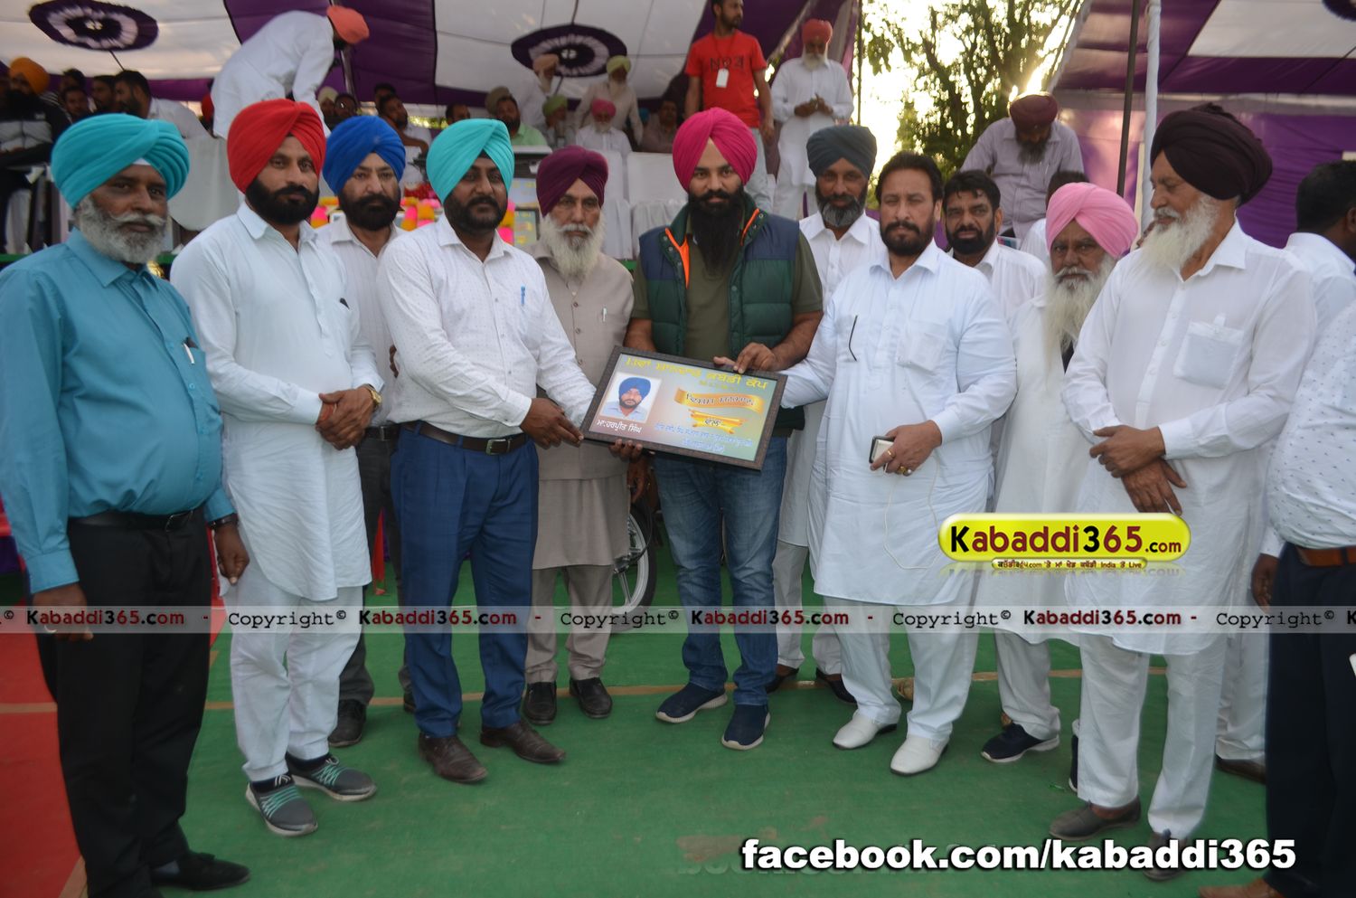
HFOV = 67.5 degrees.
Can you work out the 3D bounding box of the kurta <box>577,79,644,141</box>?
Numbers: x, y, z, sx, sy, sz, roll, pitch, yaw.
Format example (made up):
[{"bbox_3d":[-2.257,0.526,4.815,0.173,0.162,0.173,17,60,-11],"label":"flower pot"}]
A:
[{"bbox_3d":[-0.636,-3.018,9.600,0.580,0.980,0.360,1,11,-2],"label":"kurta"}]

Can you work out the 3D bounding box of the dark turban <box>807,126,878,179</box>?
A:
[{"bbox_3d":[0.518,-0.940,3.210,0.215,0.165,0.250,2,6,9],"label":"dark turban"}]

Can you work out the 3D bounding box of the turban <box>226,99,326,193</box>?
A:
[{"bbox_3d":[-0.983,-0.741,2.481,0.225,0.210,0.260,-7,7,-41],"label":"turban"}]

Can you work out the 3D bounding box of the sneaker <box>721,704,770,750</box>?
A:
[{"bbox_3d":[0.220,0.832,3.153,0.105,0.110,0.285,5,10,24],"label":"sneaker"}]

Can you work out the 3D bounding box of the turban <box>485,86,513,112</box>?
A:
[{"bbox_3d":[-1.469,-2.877,8.400,0.210,0.210,0.250,-3,10,-20],"label":"turban"}]

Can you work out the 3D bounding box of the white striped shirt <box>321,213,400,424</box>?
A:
[{"bbox_3d":[-0.919,-0.373,3.000,0.480,0.640,0.280,-2,11,-16],"label":"white striped shirt"}]

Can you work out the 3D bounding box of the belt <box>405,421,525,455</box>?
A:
[{"bbox_3d":[-0.589,-0.042,2.840,0.380,0.080,0.290,-6,13,-33],"label":"belt"}]

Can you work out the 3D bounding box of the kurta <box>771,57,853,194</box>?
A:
[{"bbox_3d":[1.004,-2.429,7.600,0.600,1.000,0.380,2,9,7],"label":"kurta"}]

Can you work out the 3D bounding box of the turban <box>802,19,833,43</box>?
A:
[{"bbox_3d":[1.030,-3.090,7.500,0.225,0.180,0.250,2,9,8],"label":"turban"}]

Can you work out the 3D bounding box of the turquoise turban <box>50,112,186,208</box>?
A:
[{"bbox_3d":[-1.099,-0.566,2.000,0.275,0.195,0.250,10,14,39],"label":"turquoise turban"}]

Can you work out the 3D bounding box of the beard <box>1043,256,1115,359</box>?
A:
[{"bbox_3d":[1.075,-0.378,2.720,0.190,0.290,0.150,9,14,37],"label":"beard"}]

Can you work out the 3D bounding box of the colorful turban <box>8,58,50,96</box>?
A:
[{"bbox_3d":[-4.284,-2.456,6.700,0.250,0.225,0.265,-1,11,-10],"label":"colorful turban"}]

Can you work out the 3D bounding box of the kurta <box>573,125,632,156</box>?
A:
[{"bbox_3d":[-0.677,-2.642,9.200,0.520,0.620,0.380,1,11,-2],"label":"kurta"}]

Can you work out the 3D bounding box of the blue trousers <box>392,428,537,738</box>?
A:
[{"bbox_3d":[-0.615,0.378,2.952,0.400,0.890,0.330,-9,14,-43],"label":"blue trousers"}]

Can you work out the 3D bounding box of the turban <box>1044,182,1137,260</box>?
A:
[{"bbox_3d":[1.144,-0.629,2.800,0.240,0.200,0.260,9,14,37],"label":"turban"}]

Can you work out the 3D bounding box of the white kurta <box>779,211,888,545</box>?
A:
[{"bbox_3d":[0.514,-0.236,3.318,0.480,1.090,0.300,2,9,8],"label":"white kurta"}]

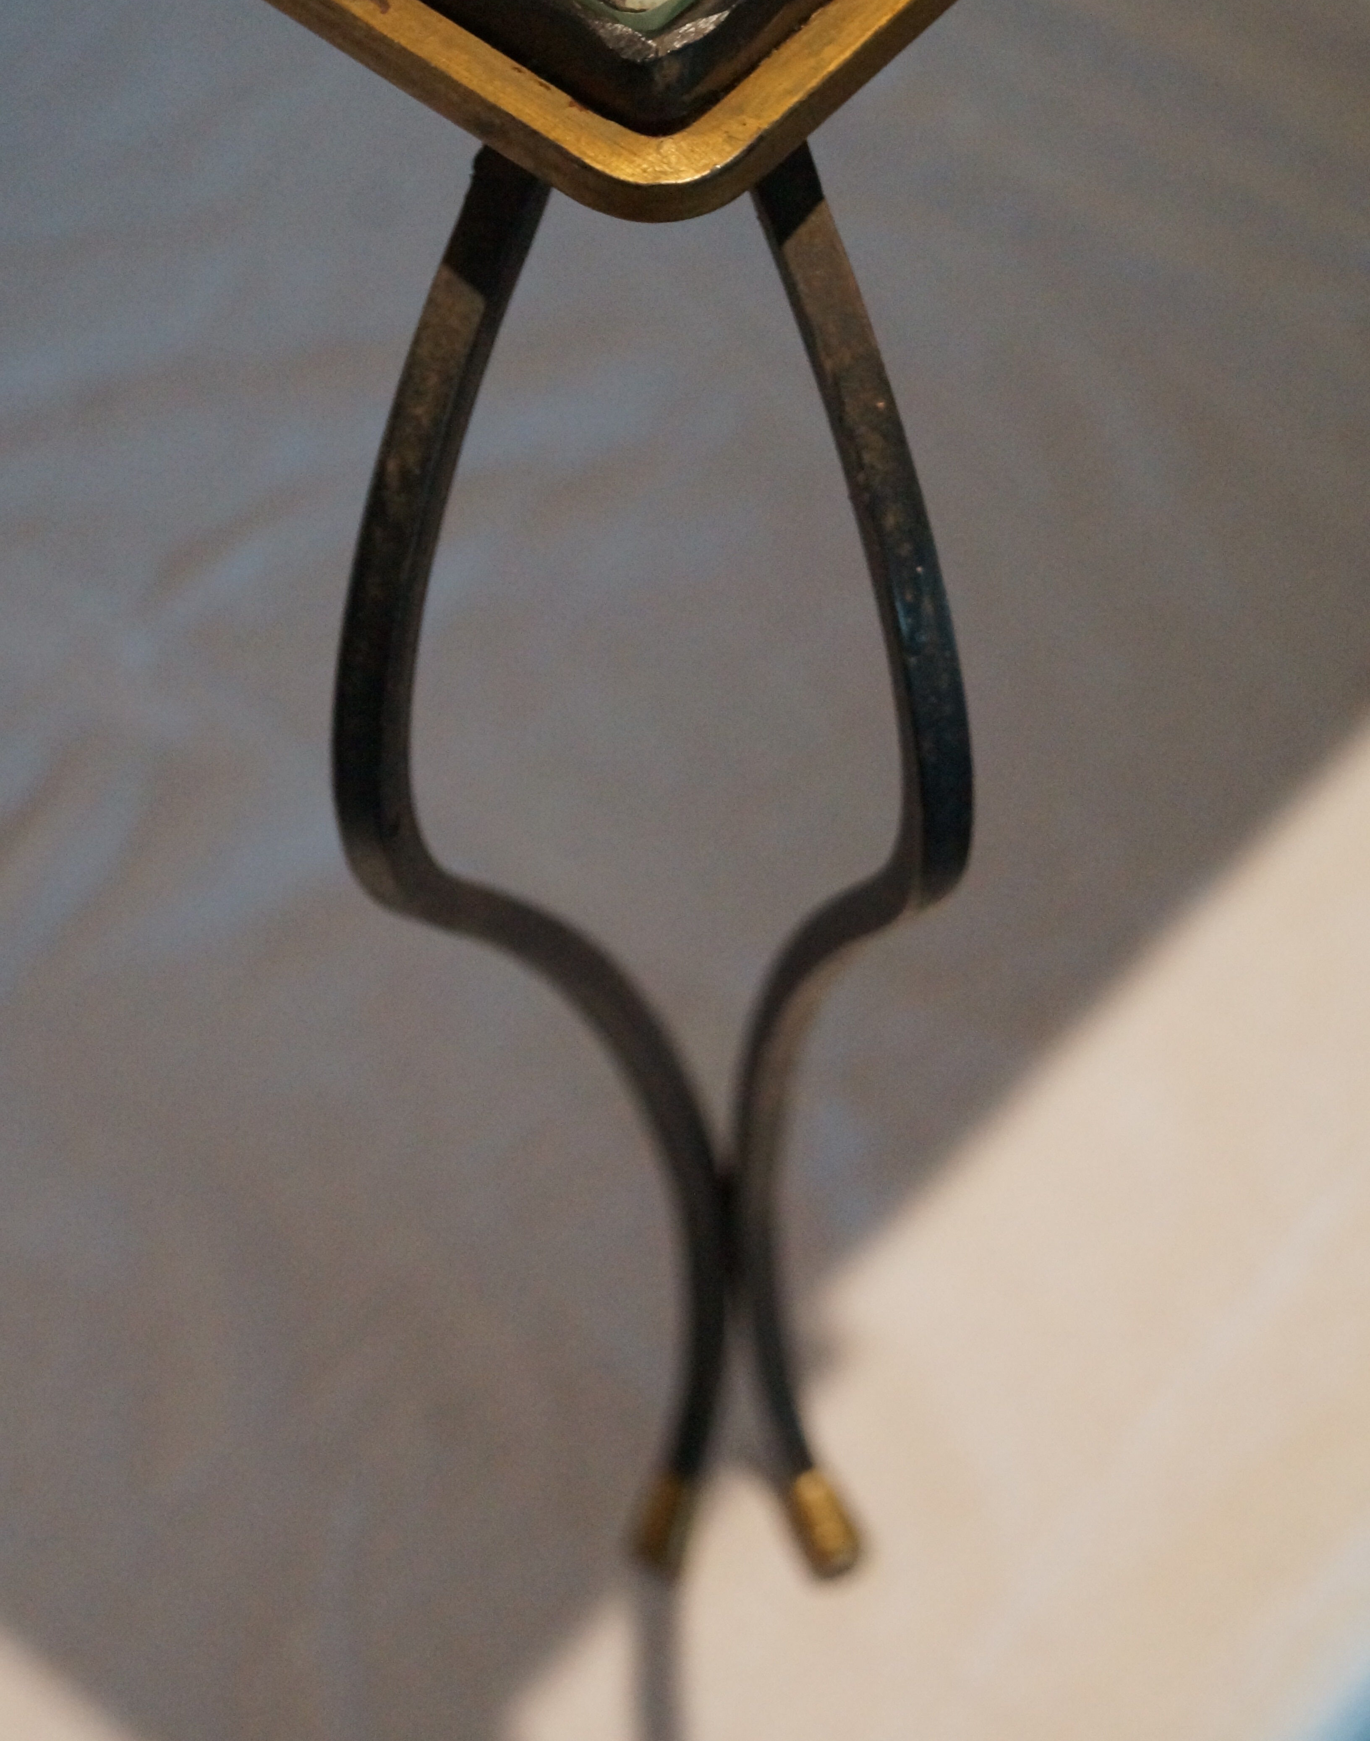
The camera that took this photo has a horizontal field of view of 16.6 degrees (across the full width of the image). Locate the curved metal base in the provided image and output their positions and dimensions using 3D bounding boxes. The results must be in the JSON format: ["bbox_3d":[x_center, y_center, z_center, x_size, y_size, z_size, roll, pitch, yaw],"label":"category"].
[{"bbox_3d":[-0.001,0.031,0.749,0.083,0.430,0.085,-5,57,0],"label":"curved metal base"}]

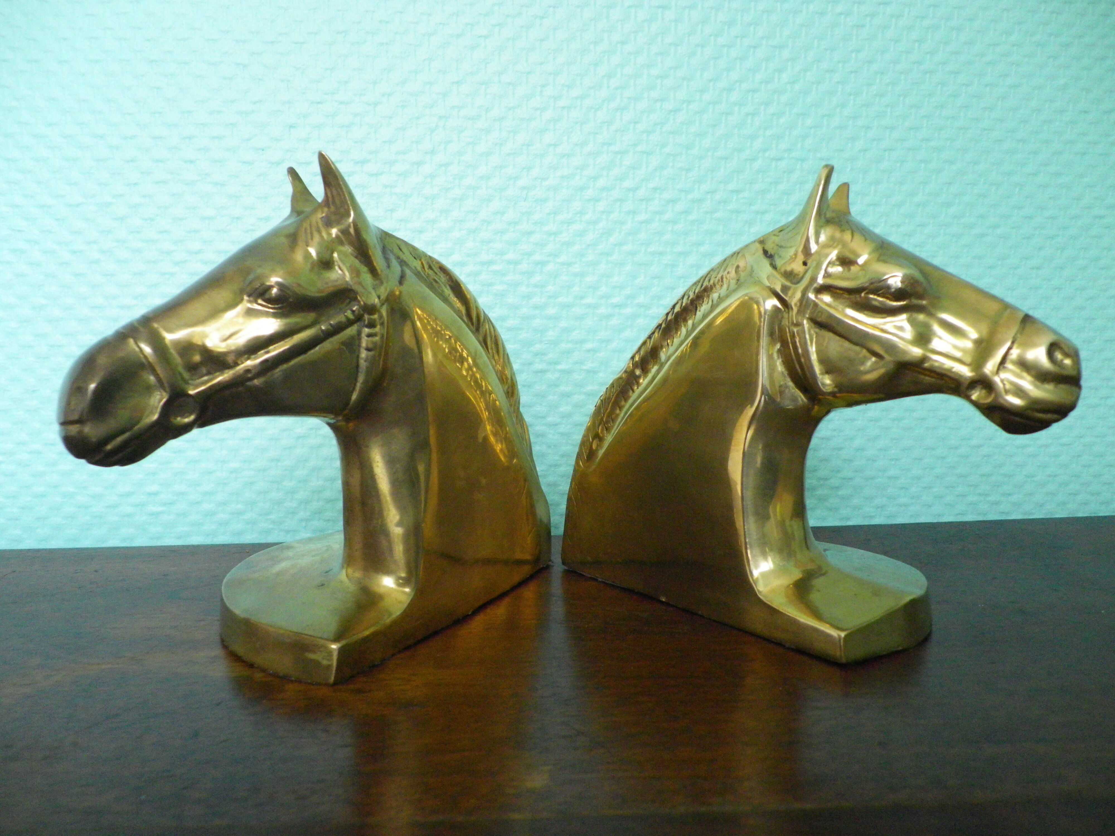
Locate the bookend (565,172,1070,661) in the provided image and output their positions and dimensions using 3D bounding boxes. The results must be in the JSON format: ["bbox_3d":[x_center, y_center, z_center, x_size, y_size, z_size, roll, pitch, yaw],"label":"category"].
[{"bbox_3d":[0.102,-0.010,0.351,0.095,0.166,0.193,-8,12,-44],"label":"bookend"}]

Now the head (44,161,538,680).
[{"bbox_3d":[-0.091,-0.008,0.332,0.095,0.168,0.193,5,10,31],"label":"head"}]

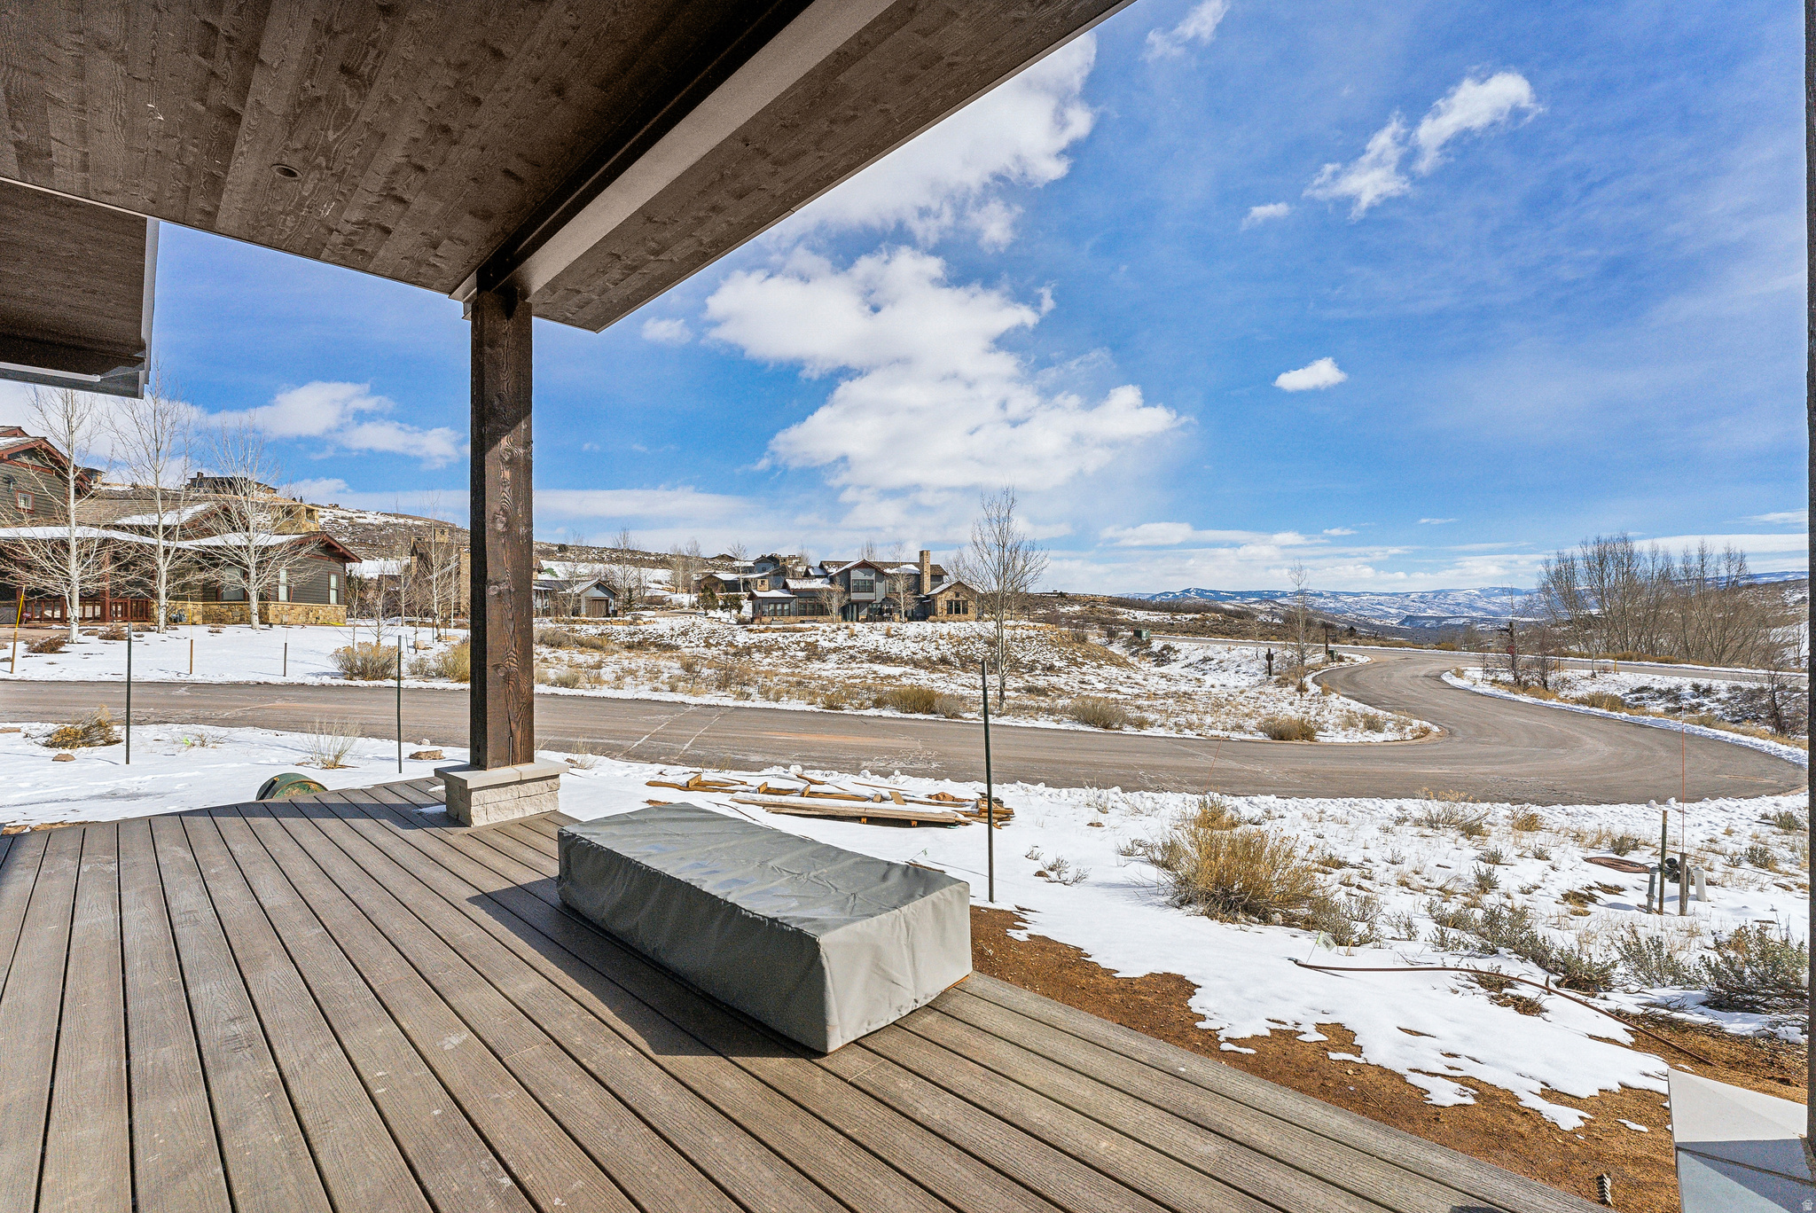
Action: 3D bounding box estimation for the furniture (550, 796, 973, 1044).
[{"bbox_3d":[-0.675,1.135,3.000,1.840,0.315,0.660,-2,-2,43],"label":"furniture"}]

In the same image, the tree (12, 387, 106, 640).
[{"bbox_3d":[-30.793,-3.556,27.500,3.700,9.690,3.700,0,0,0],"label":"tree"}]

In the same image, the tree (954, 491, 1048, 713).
[{"bbox_3d":[2.025,-0.186,16.500,2.100,4.820,2.100,0,0,0],"label":"tree"}]

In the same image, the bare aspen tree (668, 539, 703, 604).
[{"bbox_3d":[-30.894,-4.821,105.000,4.700,8.850,4.700,0,0,0],"label":"bare aspen tree"}]

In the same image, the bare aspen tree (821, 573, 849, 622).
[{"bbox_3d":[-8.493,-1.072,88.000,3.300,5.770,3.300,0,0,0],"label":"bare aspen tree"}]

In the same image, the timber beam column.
[{"bbox_3d":[-2.710,-0.375,5.070,0.580,3.500,0.580,0,0,43],"label":"timber beam column"}]

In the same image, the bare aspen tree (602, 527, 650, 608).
[{"bbox_3d":[-34.397,-4.569,92.000,5.500,10.170,5.500,0,0,0],"label":"bare aspen tree"}]

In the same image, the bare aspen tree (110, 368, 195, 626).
[{"bbox_3d":[-29.329,-4.340,29.500,3.600,10.670,3.600,0,0,0],"label":"bare aspen tree"}]

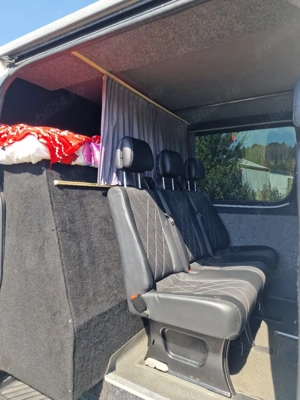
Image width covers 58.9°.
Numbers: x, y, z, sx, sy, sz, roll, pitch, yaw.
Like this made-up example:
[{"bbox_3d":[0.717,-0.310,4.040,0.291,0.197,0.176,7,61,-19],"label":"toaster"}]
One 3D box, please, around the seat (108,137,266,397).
[{"bbox_3d":[0.180,0.218,1.372,0.722,1.120,0.450,2,1,31],"label":"seat"}]

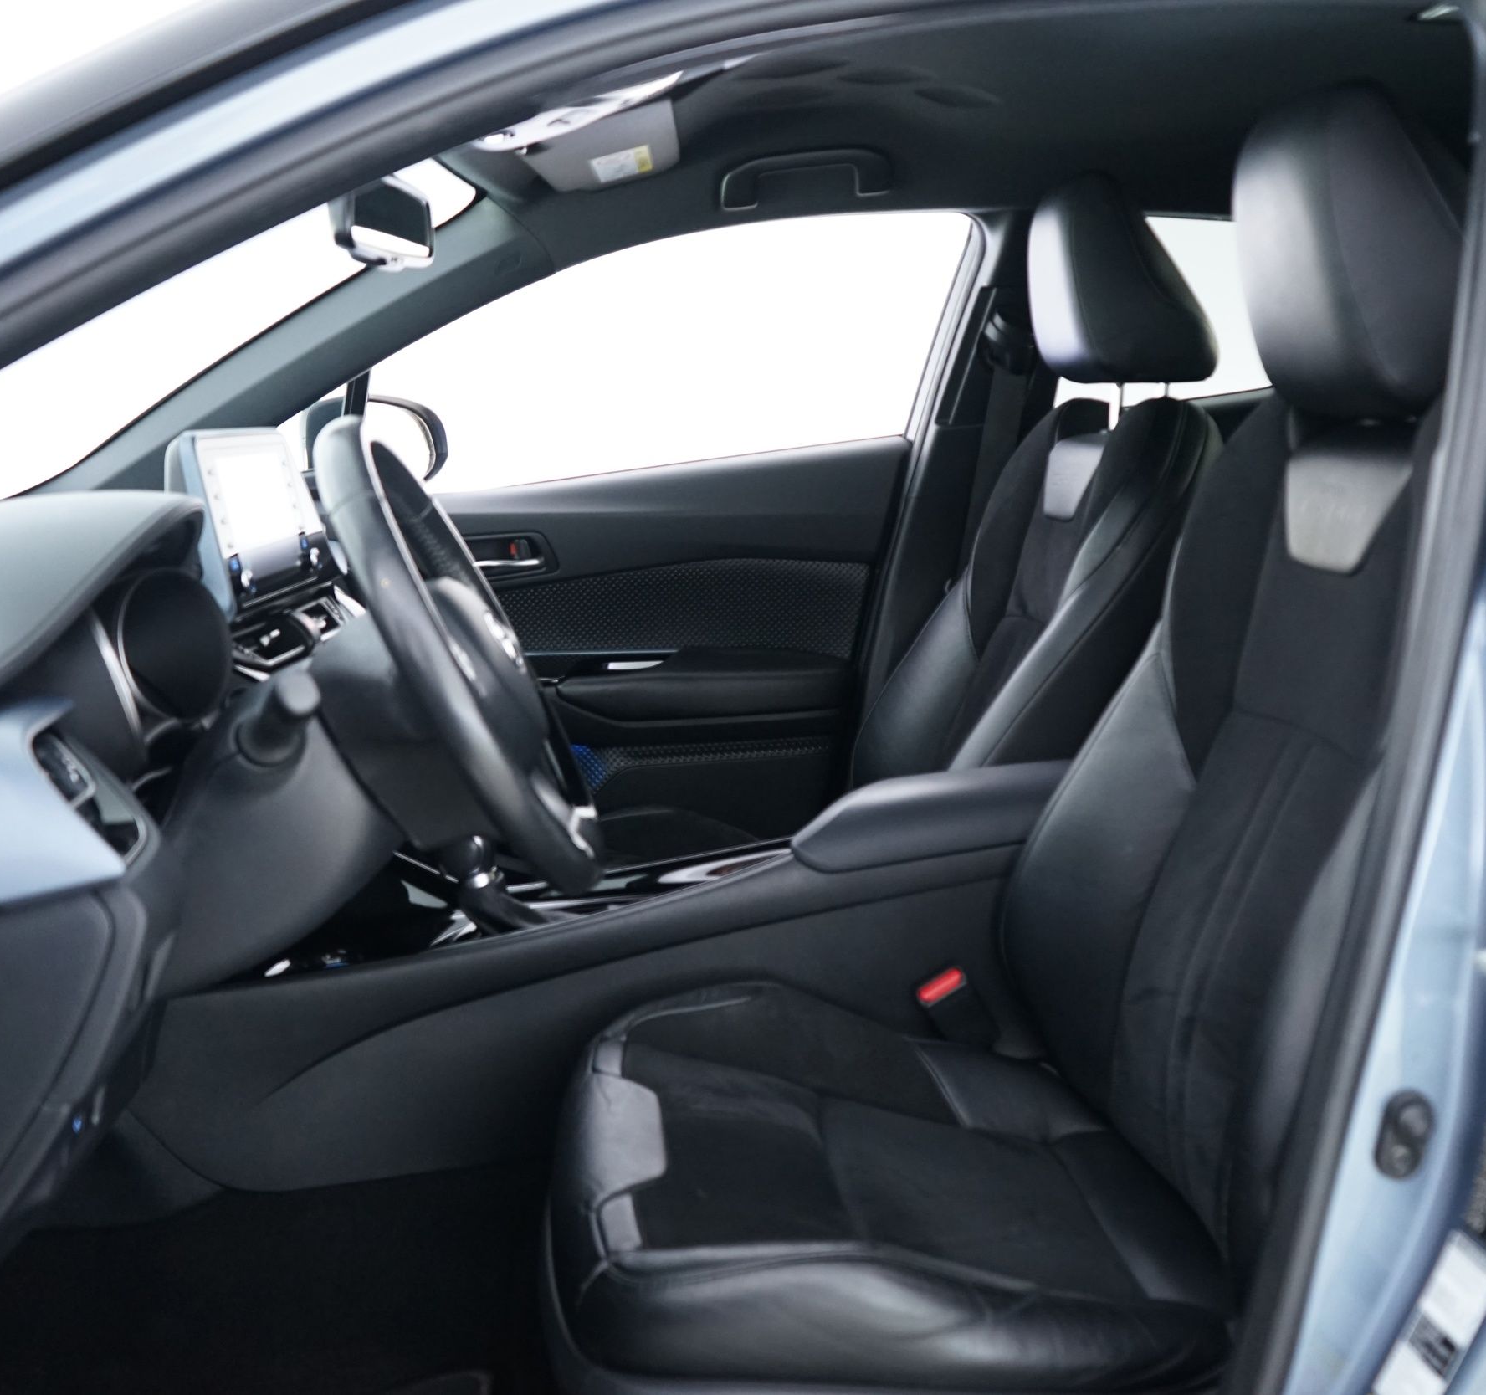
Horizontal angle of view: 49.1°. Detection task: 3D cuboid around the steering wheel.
[{"bbox_3d":[-0.208,-0.021,1.143,0.090,0.370,0.370,-28,11,0],"label":"steering wheel"}]

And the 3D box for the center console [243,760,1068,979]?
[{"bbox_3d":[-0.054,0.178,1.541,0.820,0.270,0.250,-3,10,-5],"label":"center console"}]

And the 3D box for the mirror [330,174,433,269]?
[{"bbox_3d":[-0.317,-0.417,1.419,0.045,0.075,0.225,-1,10,6],"label":"mirror"}]

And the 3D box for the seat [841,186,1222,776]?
[{"bbox_3d":[0.184,-0.088,1.868,0.800,0.980,0.520,-3,10,-5],"label":"seat"}]

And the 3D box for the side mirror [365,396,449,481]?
[{"bbox_3d":[-0.522,-0.367,2.346,0.130,0.150,0.210,1,10,13],"label":"side mirror"}]

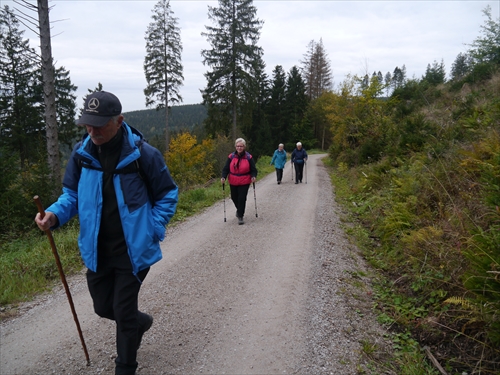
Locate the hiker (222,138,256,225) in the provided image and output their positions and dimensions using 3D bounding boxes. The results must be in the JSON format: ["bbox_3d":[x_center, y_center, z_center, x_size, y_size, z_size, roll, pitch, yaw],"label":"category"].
[{"bbox_3d":[-0.200,-0.114,7.700,0.700,1.660,0.520,0,6,3],"label":"hiker"}]

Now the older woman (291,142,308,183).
[{"bbox_3d":[1.995,-0.961,16.200,0.660,1.700,0.500,1,6,6],"label":"older woman"}]

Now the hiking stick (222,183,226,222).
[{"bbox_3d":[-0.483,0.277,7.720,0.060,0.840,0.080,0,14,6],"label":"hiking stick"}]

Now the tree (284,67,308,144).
[{"bbox_3d":[5.873,-9.891,50.000,3.100,10.400,3.100,0,5,0],"label":"tree"}]

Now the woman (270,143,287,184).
[{"bbox_3d":[1.139,-0.930,16.000,0.620,1.630,0.450,0,6,5],"label":"woman"}]

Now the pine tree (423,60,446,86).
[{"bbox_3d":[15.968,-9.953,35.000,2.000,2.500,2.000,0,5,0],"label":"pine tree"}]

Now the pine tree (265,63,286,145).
[{"bbox_3d":[3.014,-9.100,46.000,2.600,9.800,2.600,0,5,0],"label":"pine tree"}]

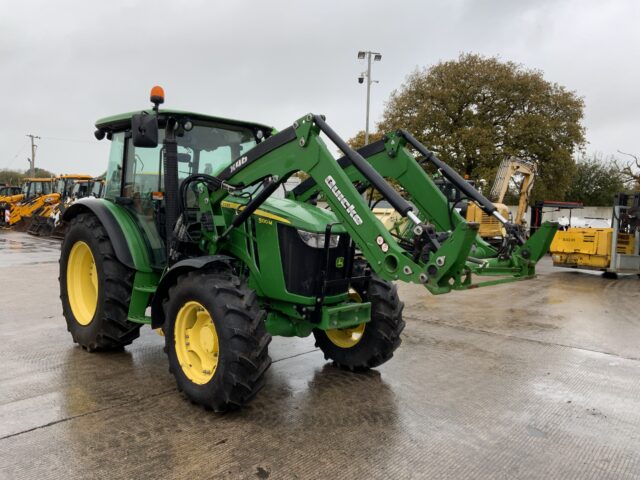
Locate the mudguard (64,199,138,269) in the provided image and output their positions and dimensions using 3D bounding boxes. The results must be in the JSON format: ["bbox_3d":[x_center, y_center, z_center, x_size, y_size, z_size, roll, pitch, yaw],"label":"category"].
[{"bbox_3d":[-2.406,-0.113,5.783,0.240,0.640,1.530,-2,5,-44],"label":"mudguard"}]

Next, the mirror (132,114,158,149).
[{"bbox_3d":[-1.642,-1.026,5.046,0.240,0.320,0.100,0,4,-30],"label":"mirror"}]

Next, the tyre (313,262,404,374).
[{"bbox_3d":[0.360,0.760,5.581,0.360,1.130,1.140,-2,5,-44],"label":"tyre"}]

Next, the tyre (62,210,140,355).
[{"bbox_3d":[-2.454,0.447,6.019,0.460,1.530,1.540,-2,5,-44],"label":"tyre"}]

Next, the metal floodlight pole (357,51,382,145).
[{"bbox_3d":[2.008,-3.951,23.270,1.000,8.330,0.400,0,4,-24],"label":"metal floodlight pole"}]

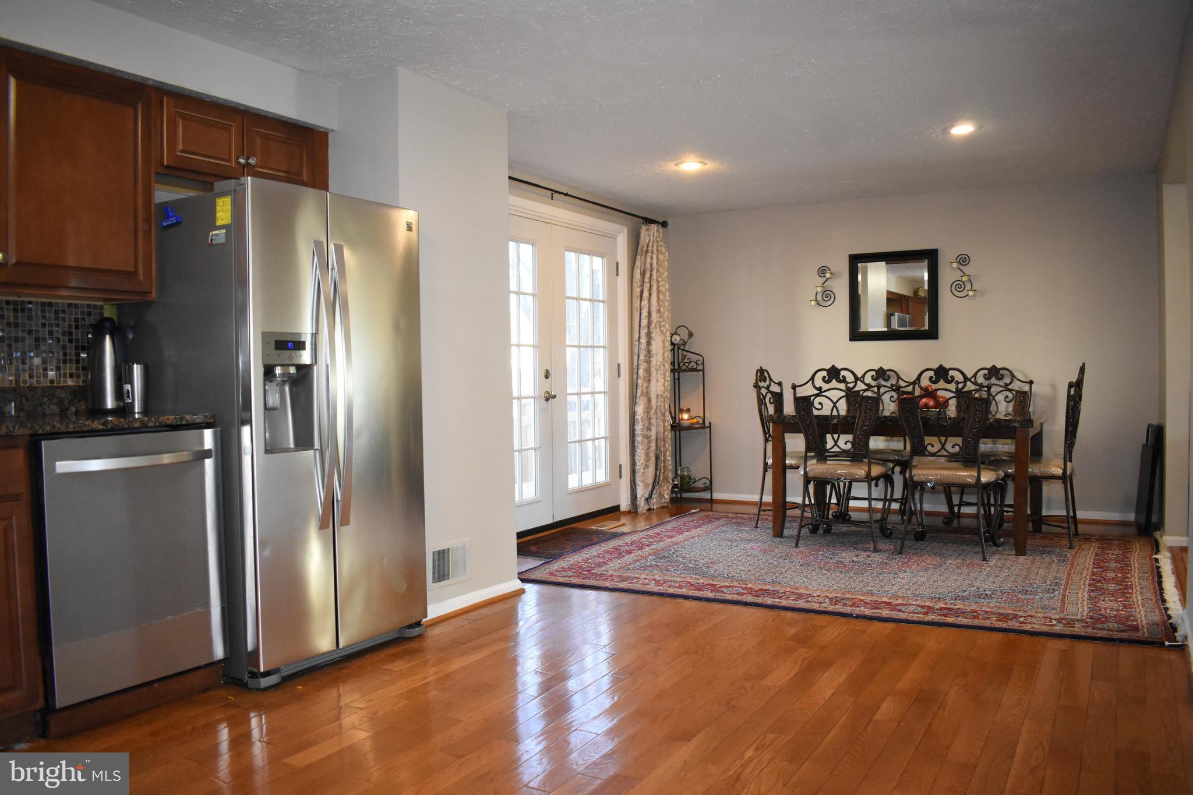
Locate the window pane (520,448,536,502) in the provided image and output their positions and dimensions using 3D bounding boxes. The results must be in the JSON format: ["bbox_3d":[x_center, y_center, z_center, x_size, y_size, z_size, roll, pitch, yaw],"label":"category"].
[{"bbox_3d":[-0.455,0.507,5.900,0.020,0.318,0.178,0,2,31],"label":"window pane"}]

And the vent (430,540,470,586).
[{"bbox_3d":[-0.660,0.753,4.065,0.020,0.200,0.286,0,2,31],"label":"vent"}]

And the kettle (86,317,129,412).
[{"bbox_3d":[-1.643,-0.109,3.010,0.150,0.322,0.127,-1,1,-10],"label":"kettle"}]

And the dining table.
[{"bbox_3d":[1.964,0.491,5.645,1.570,0.768,0.930,0,2,32],"label":"dining table"}]

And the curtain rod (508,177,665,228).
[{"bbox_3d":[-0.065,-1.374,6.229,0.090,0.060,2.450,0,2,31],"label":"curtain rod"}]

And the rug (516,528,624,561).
[{"bbox_3d":[-0.186,0.916,5.613,0.560,0.012,0.950,0,2,31],"label":"rug"}]

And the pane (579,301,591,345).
[{"bbox_3d":[-0.080,-0.534,6.415,0.020,0.305,0.160,0,2,31],"label":"pane"}]

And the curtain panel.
[{"bbox_3d":[0.450,-0.253,7.116,0.160,2.250,0.610,0,2,31],"label":"curtain panel"}]

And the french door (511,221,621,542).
[{"bbox_3d":[-0.329,-0.167,6.097,0.070,2.034,1.864,0,2,31],"label":"french door"}]

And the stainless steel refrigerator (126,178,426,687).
[{"bbox_3d":[-1.230,0.118,3.487,0.850,1.750,0.830,0,2,31],"label":"stainless steel refrigerator"}]

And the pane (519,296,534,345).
[{"bbox_3d":[-0.456,-0.512,5.883,0.020,0.313,0.171,0,2,31],"label":"pane"}]

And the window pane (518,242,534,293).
[{"bbox_3d":[-0.459,-0.855,5.880,0.020,0.325,0.181,0,2,31],"label":"window pane"}]

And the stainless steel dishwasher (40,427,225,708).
[{"bbox_3d":[-1.630,0.486,2.870,0.610,0.775,0.600,0,2,31],"label":"stainless steel dishwasher"}]

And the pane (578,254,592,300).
[{"bbox_3d":[-0.083,-0.868,6.407,0.020,0.320,0.165,0,2,31],"label":"pane"}]

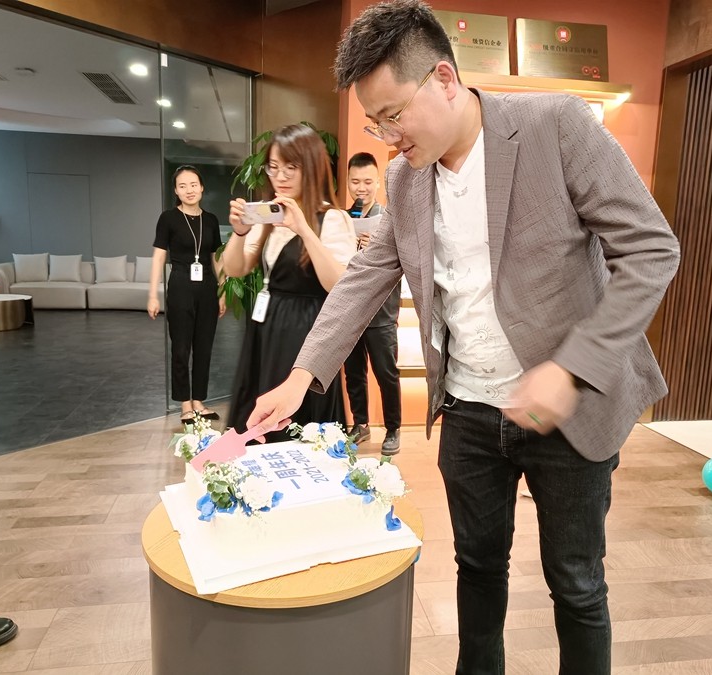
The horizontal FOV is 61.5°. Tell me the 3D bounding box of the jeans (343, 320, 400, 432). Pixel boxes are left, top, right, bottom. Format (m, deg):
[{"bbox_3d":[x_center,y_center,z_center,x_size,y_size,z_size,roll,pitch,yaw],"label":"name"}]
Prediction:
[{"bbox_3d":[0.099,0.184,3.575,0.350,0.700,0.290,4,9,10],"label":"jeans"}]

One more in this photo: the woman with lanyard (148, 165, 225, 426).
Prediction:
[{"bbox_3d":[-1.112,-0.268,3.893,0.470,1.610,0.280,-2,10,-25],"label":"woman with lanyard"}]

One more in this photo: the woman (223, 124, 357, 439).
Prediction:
[{"bbox_3d":[-0.271,0.011,2.374,0.470,1.600,0.430,10,12,41],"label":"woman"}]

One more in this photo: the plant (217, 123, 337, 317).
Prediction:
[{"bbox_3d":[-0.448,-0.370,3.843,0.720,1.870,0.680,2,9,0],"label":"plant"}]

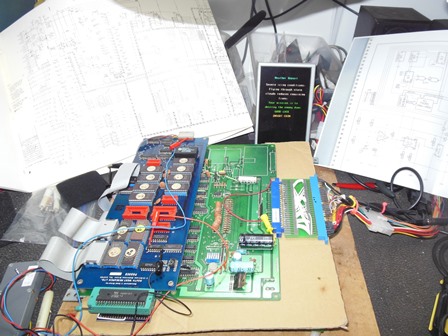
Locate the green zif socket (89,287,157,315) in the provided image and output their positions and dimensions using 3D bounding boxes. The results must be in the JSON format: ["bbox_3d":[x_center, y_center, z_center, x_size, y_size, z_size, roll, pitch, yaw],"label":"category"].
[{"bbox_3d":[-0.102,0.134,0.325,0.064,0.015,0.021,-1,40,8],"label":"green zif socket"}]

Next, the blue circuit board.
[{"bbox_3d":[-0.095,0.035,0.450,0.115,0.018,0.282,-1,40,7],"label":"blue circuit board"}]

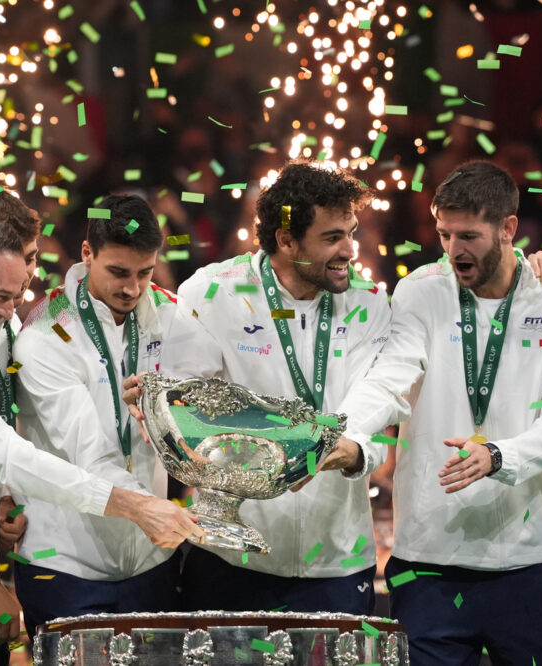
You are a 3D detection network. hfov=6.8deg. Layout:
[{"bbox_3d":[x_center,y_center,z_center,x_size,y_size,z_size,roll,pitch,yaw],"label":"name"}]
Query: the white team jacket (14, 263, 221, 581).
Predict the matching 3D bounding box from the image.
[{"bbox_3d":[-0.344,0.195,10.080,0.460,0.690,0.400,2,-6,-20],"label":"white team jacket"}]

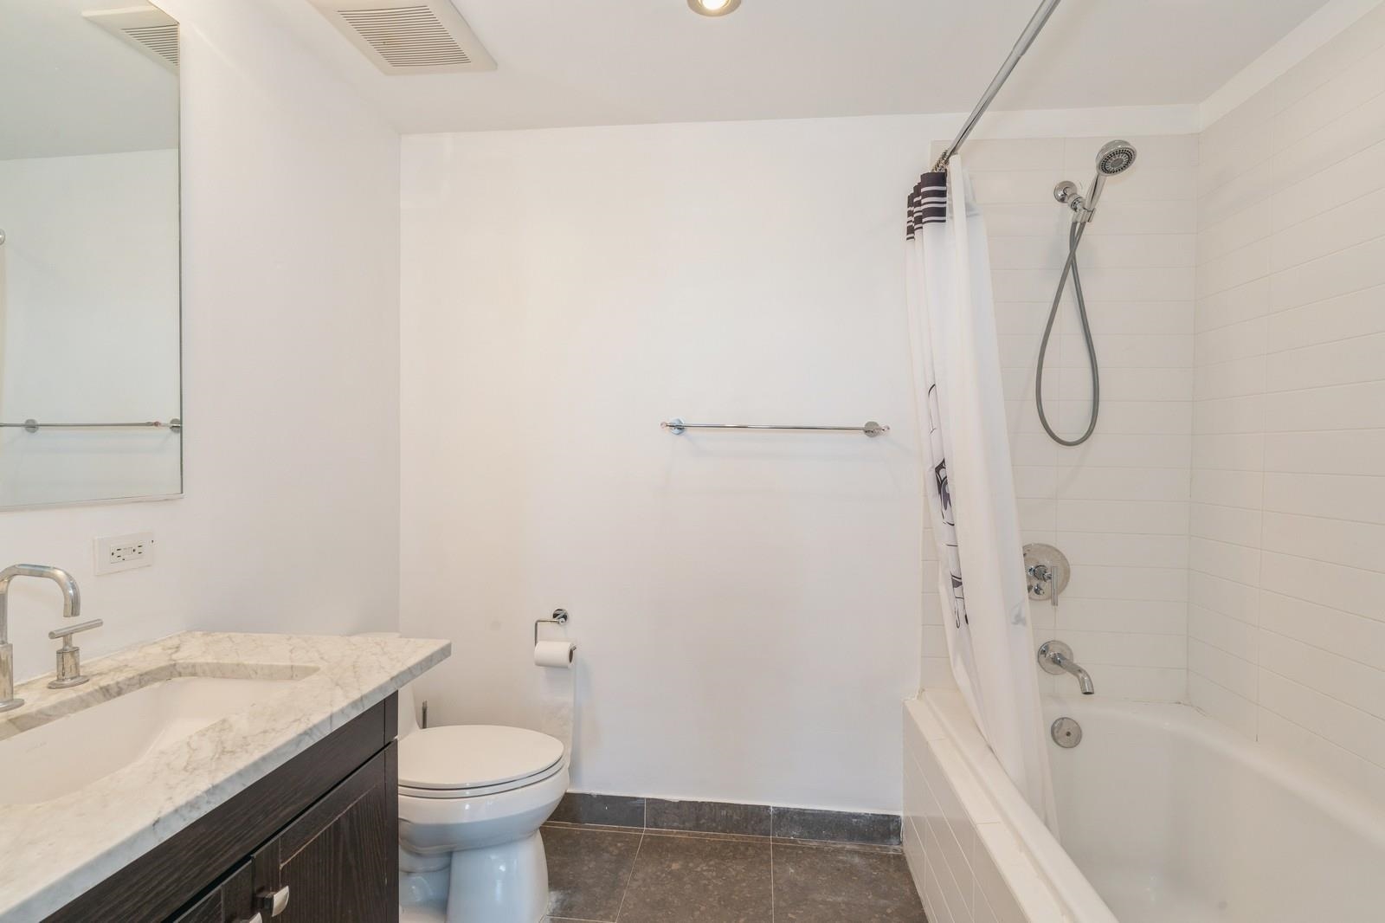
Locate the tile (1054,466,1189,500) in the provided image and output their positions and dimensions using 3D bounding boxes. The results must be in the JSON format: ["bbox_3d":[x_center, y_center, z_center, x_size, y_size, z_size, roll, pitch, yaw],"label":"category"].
[{"bbox_3d":[1.293,0.067,1.966,0.373,0.095,0.010,1,1,6],"label":"tile"}]

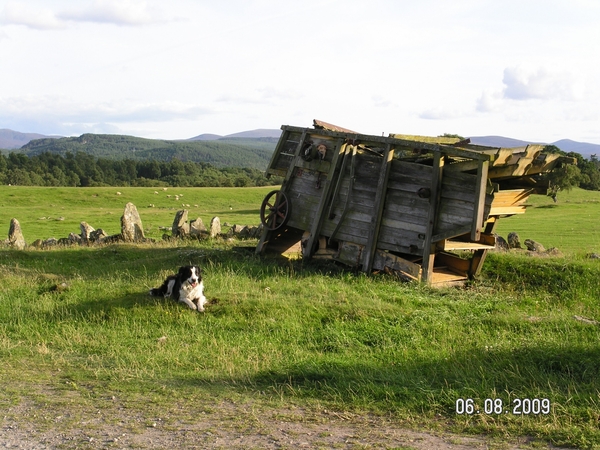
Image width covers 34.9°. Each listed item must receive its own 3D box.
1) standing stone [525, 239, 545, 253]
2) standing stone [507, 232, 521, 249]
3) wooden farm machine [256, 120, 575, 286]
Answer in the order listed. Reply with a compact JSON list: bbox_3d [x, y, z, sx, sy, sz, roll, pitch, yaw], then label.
[{"bbox_3d":[4.895,0.438,19.900,0.420,0.320,0.320,0,4,0],"label":"standing stone"},{"bbox_3d":[4.479,0.336,20.000,0.280,0.360,0.250,0,4,0],"label":"standing stone"},{"bbox_3d":[1.545,-0.339,14.481,4.050,1.900,1.650,13,10,33],"label":"wooden farm machine"}]

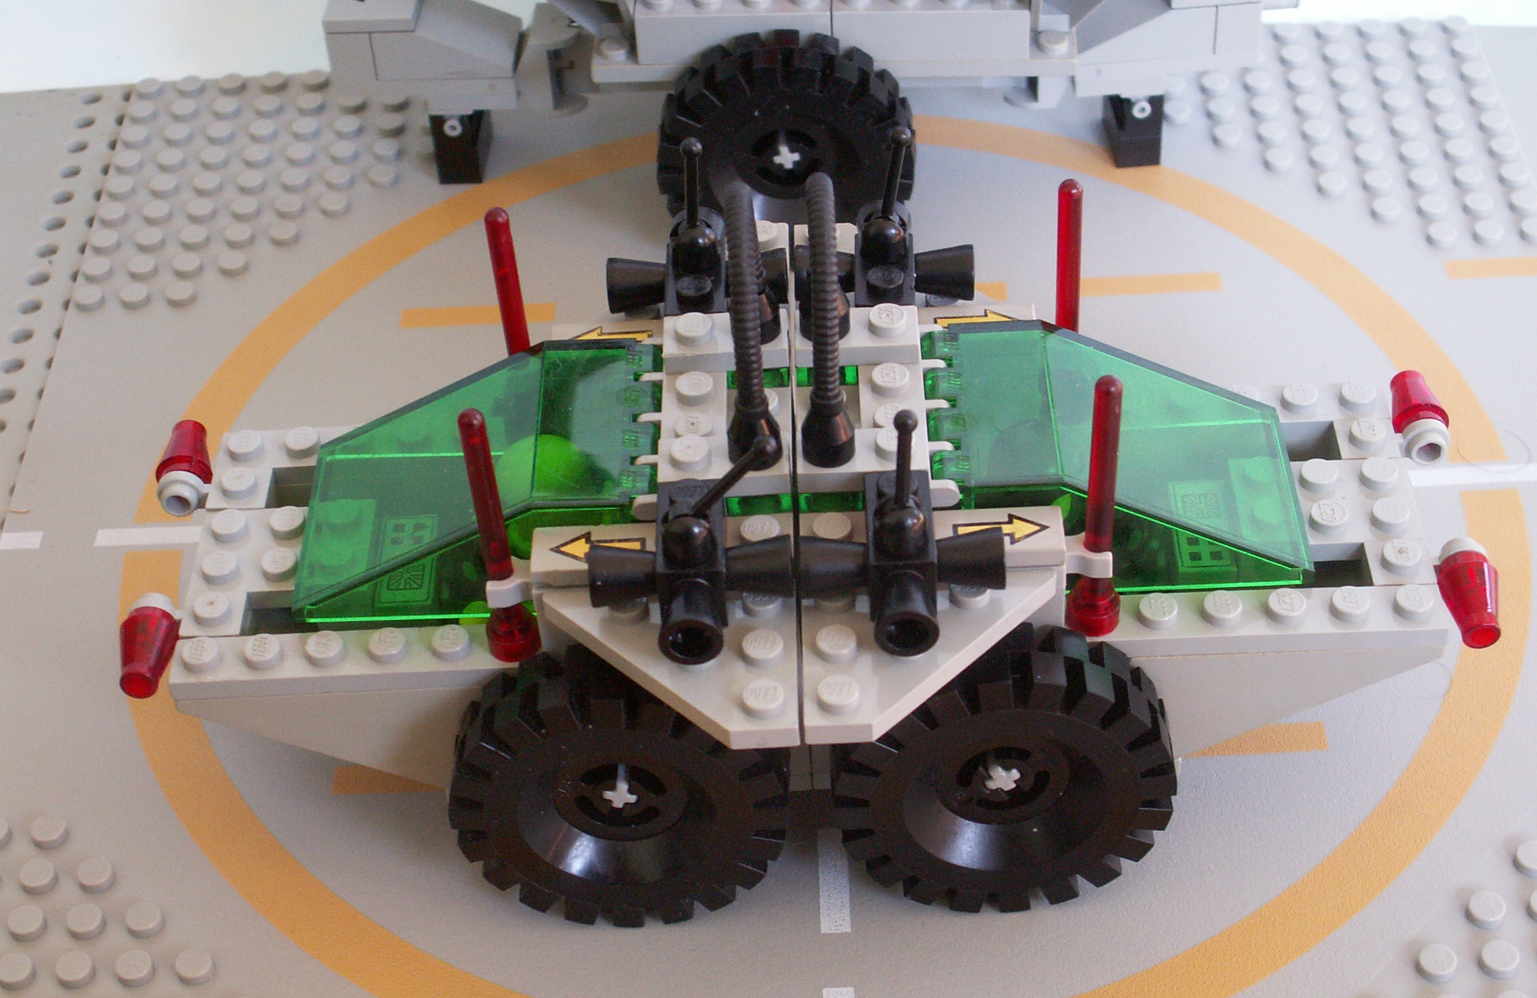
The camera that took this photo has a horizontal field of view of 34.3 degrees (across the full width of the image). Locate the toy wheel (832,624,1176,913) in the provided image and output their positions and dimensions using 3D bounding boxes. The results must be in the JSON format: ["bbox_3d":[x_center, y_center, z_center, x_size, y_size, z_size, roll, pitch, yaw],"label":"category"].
[{"bbox_3d":[0.029,0.034,0.314,0.043,0.043,0.013,-2,42,2],"label":"toy wheel"}]

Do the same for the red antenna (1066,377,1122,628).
[{"bbox_3d":[0.040,0.001,0.302,0.007,0.039,0.007,-2,42,1],"label":"red antenna"}]

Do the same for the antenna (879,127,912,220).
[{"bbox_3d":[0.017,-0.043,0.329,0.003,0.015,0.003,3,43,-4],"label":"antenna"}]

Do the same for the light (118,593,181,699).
[{"bbox_3d":[-0.081,0.019,0.323,0.008,0.008,0.013,-3,43,1],"label":"light"}]

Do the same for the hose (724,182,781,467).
[{"bbox_3d":[-0.003,-0.024,0.307,0.007,0.030,0.031,-3,43,1],"label":"hose"}]

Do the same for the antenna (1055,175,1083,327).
[{"bbox_3d":[0.040,-0.026,0.332,0.007,0.039,0.007,-3,42,2],"label":"antenna"}]

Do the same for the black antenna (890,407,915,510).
[{"bbox_3d":[0.016,-0.004,0.296,0.003,0.015,0.003,-1,42,1],"label":"black antenna"}]

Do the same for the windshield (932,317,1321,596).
[{"bbox_3d":[0.045,-0.006,0.323,0.048,0.019,0.032,-2,42,2],"label":"windshield"}]

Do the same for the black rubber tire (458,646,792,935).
[{"bbox_3d":[-0.018,0.036,0.317,0.043,0.043,0.013,-3,43,1],"label":"black rubber tire"}]

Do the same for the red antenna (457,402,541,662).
[{"bbox_3d":[-0.033,0.004,0.303,0.007,0.038,0.007,-3,42,2],"label":"red antenna"}]

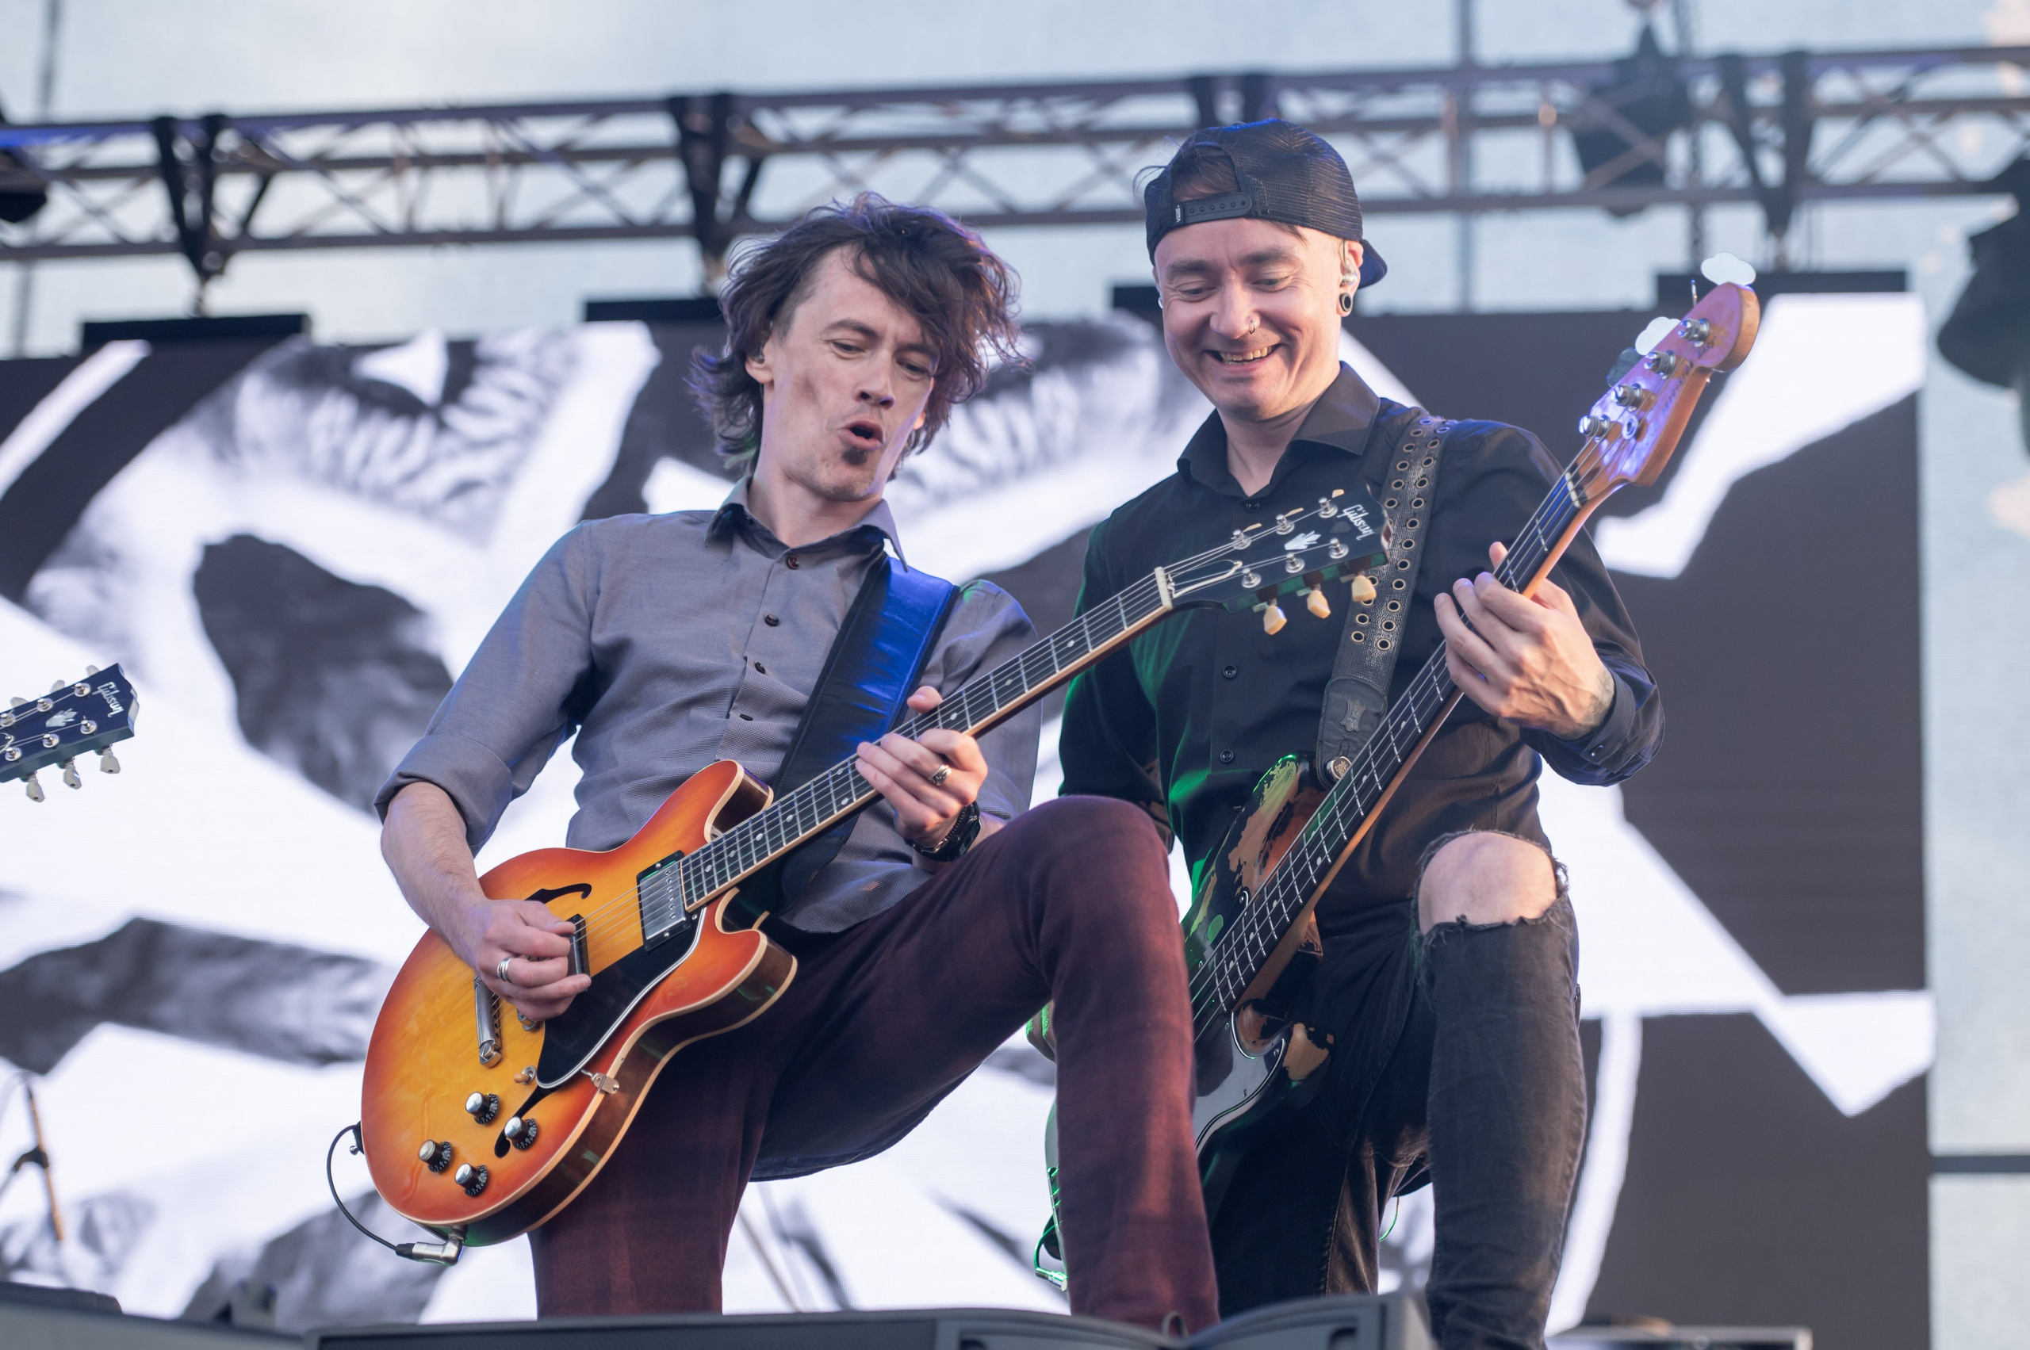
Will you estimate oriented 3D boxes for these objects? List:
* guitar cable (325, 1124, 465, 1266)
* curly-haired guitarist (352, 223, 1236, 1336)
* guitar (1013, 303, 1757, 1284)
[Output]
[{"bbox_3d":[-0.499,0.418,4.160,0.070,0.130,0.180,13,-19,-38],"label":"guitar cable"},{"bbox_3d":[-0.180,0.320,4.099,0.690,1.600,0.680,1,-15,5],"label":"curly-haired guitarist"},{"bbox_3d":[0.291,0.115,4.226,0.075,0.335,1.165,15,-50,-23],"label":"guitar"}]

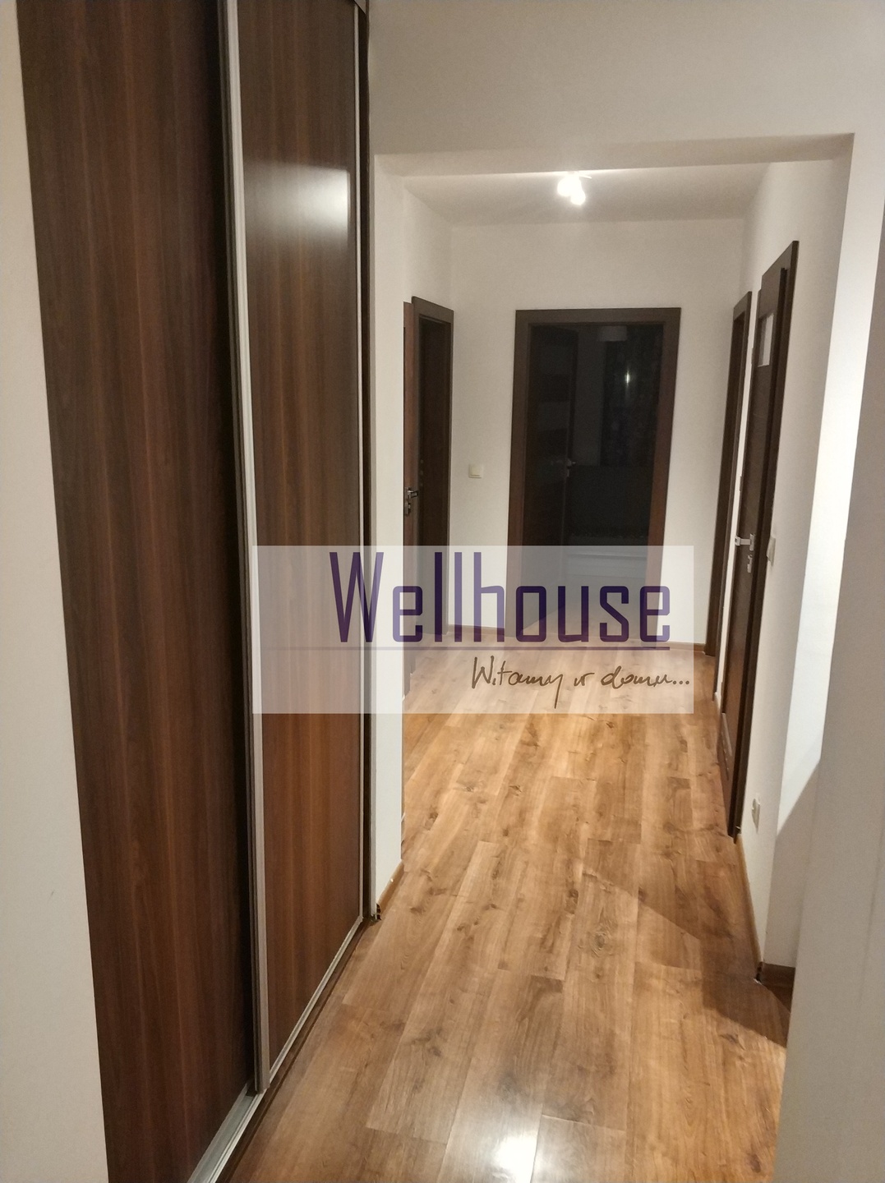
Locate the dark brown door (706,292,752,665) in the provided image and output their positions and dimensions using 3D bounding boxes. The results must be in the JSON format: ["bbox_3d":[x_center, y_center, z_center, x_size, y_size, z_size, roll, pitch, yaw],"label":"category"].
[{"bbox_3d":[1.598,-0.531,5.129,0.085,2.080,0.910,4,13,13],"label":"dark brown door"}]

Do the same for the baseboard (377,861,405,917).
[{"bbox_3d":[-0.170,0.964,3.012,0.019,0.053,0.287,4,13,13],"label":"baseboard"}]

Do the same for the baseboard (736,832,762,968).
[{"bbox_3d":[0.992,0.986,2.989,0.020,0.057,0.810,4,13,13],"label":"baseboard"}]

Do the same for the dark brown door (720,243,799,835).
[{"bbox_3d":[1.208,-0.188,3.603,0.080,2.080,0.955,4,13,13],"label":"dark brown door"}]

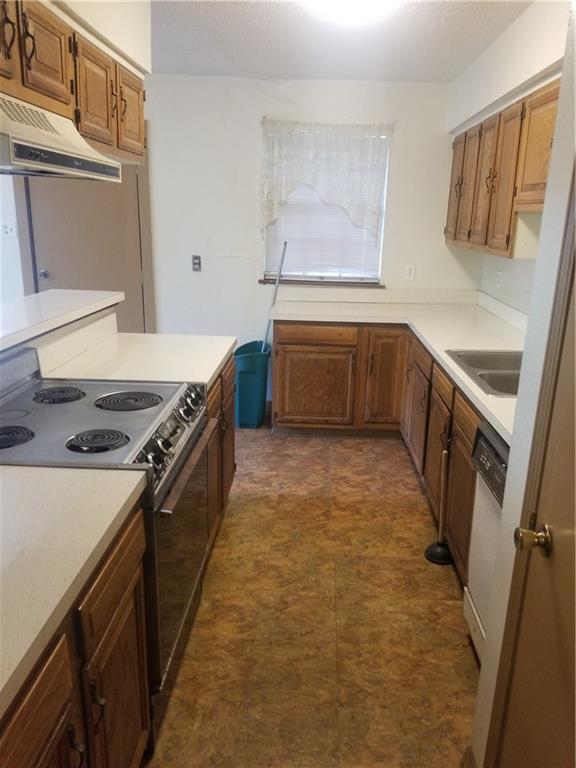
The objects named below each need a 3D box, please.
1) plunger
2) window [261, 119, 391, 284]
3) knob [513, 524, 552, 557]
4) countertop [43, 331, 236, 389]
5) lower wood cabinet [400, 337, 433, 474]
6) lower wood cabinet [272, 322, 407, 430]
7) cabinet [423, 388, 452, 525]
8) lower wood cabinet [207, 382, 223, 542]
[{"bbox_3d":[0.702,0.553,2.576,0.125,0.540,0.125,2,16,3],"label":"plunger"},{"bbox_3d":[0.264,-1.314,4.249,0.911,1.145,0.090,2,16,3],"label":"window"},{"bbox_3d":[0.477,0.306,1.130,0.065,0.061,0.061,2,16,3],"label":"knob"},{"bbox_3d":[-0.642,-0.127,2.792,0.675,0.045,0.934,2,16,3],"label":"countertop"},{"bbox_3d":[1.075,0.105,3.497,0.596,0.750,0.830,2,16,3],"label":"lower wood cabinet"},{"bbox_3d":[0.356,-0.117,4.223,0.898,0.765,0.605,2,16,3],"label":"lower wood cabinet"},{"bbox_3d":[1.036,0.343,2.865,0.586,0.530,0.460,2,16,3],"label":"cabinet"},{"bbox_3d":[-0.638,0.326,2.697,0.605,0.730,0.460,2,16,3],"label":"lower wood cabinet"}]

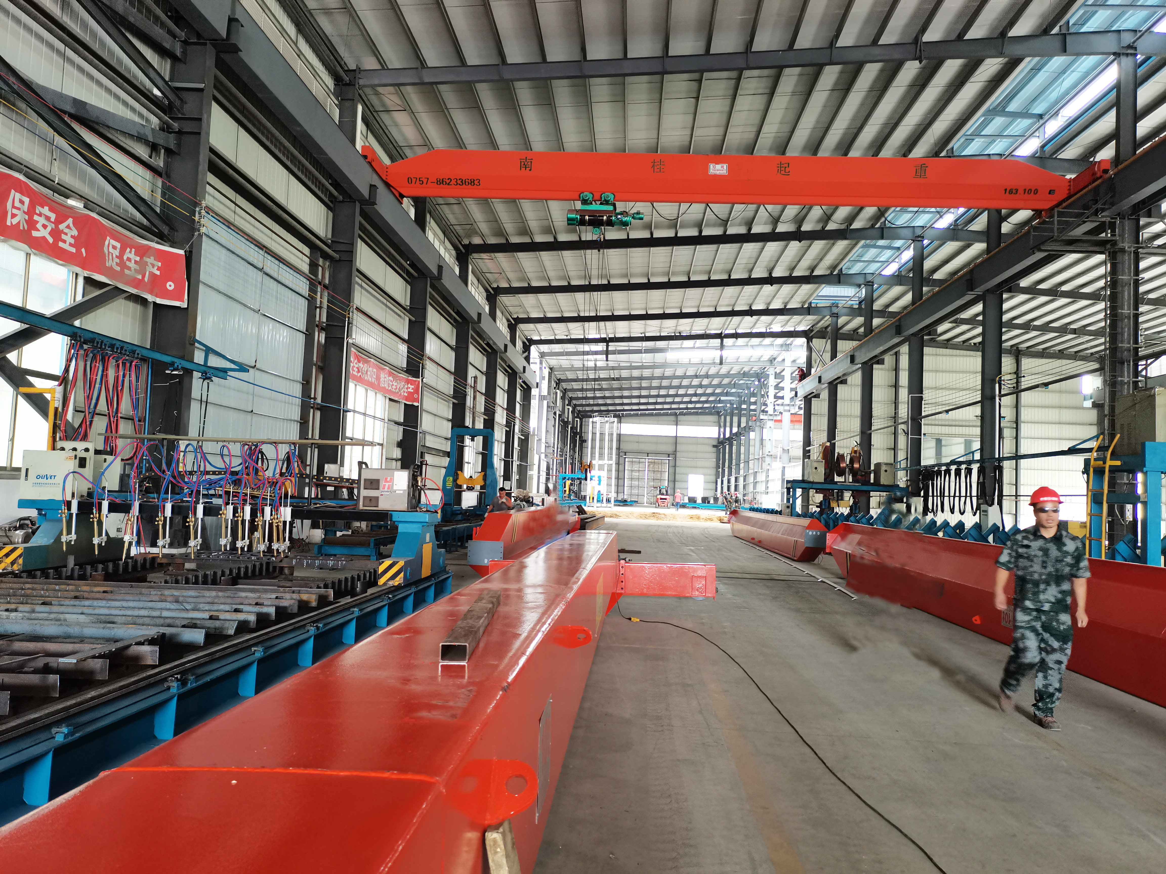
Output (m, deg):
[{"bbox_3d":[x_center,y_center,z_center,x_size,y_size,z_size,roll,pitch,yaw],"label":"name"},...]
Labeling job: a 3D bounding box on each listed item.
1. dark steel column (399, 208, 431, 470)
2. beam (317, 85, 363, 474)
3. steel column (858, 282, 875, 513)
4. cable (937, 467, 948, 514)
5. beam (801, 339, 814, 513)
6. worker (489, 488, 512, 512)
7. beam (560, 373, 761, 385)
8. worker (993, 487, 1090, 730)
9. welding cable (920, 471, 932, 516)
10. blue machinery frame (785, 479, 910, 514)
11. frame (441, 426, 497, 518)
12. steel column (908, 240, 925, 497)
[{"bbox_3d":[-5.311,-2.470,27.672,0.480,11.140,0.320,2,-4,3],"label":"dark steel column"},{"bbox_3d":[-5.717,-2.953,20.500,0.480,11.140,0.320,2,-4,3],"label":"beam"},{"bbox_3d":[13.287,-1.262,40.993,0.480,12.040,0.320,2,-4,3],"label":"steel column"},{"bbox_3d":[11.696,1.800,28.502,0.250,1.520,0.600,2,-4,3],"label":"cable"},{"bbox_3d":[14.100,-0.295,55.337,0.480,12.040,0.320,2,-4,3],"label":"beam"},{"bbox_3d":[-1.834,1.917,19.349,0.550,1.620,0.420,3,-4,-11],"label":"worker"},{"bbox_3d":[6.937,-5.170,77.253,18.200,0.450,0.250,-1,-4,3],"label":"beam"},{"bbox_3d":[3.389,1.235,6.471,0.640,1.750,0.520,1,-4,16],"label":"worker"},{"bbox_3d":[11.784,1.897,30.050,0.250,1.610,0.600,2,-4,3],"label":"welding cable"},{"bbox_3d":[9.673,2.904,32.384,4.110,2.310,1.250,2,-4,3],"label":"blue machinery frame"},{"bbox_3d":[-3.310,1.409,25.993,1.540,3.360,0.800,2,-4,3],"label":"frame"},{"bbox_3d":[12.880,-1.746,33.820,0.480,12.040,0.320,2,-4,3],"label":"steel column"}]

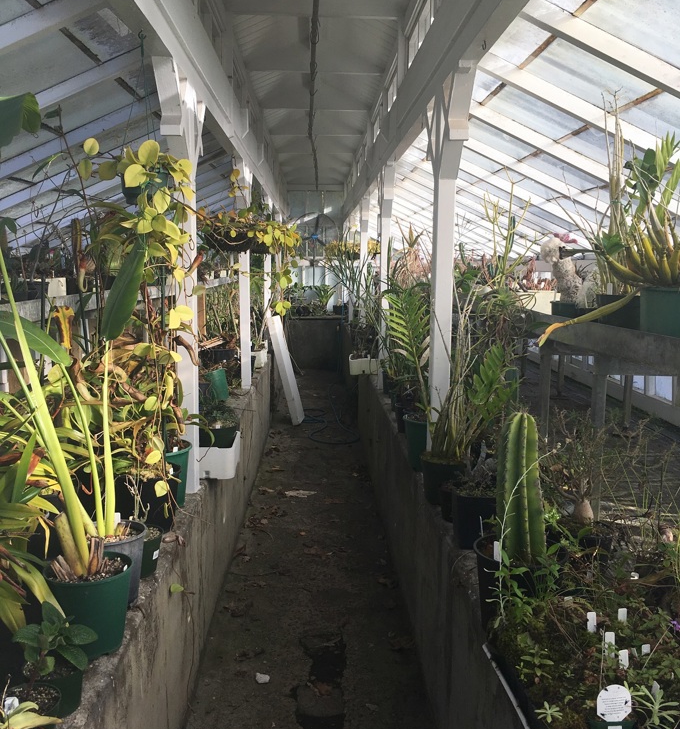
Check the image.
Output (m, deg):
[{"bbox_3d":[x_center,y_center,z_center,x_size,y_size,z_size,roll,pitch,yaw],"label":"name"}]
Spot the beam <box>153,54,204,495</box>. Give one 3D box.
[{"bbox_3d":[-0.600,-0.267,2.939,0.084,1.568,0.732,0,7,-2],"label":"beam"}]

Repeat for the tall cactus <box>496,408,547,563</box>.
[{"bbox_3d":[0.445,0.294,1.851,0.123,0.360,0.123,0,7,-2],"label":"tall cactus"}]

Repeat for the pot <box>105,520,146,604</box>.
[{"bbox_3d":[-0.622,0.544,2.047,0.205,0.193,0.205,0,7,-2],"label":"pot"}]

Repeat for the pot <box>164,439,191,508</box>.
[{"bbox_3d":[-0.676,0.421,2.863,0.247,0.222,0.247,0,7,-2],"label":"pot"}]

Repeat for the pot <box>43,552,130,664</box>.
[{"bbox_3d":[-0.596,0.575,1.815,0.203,0.193,0.203,0,7,-2],"label":"pot"}]

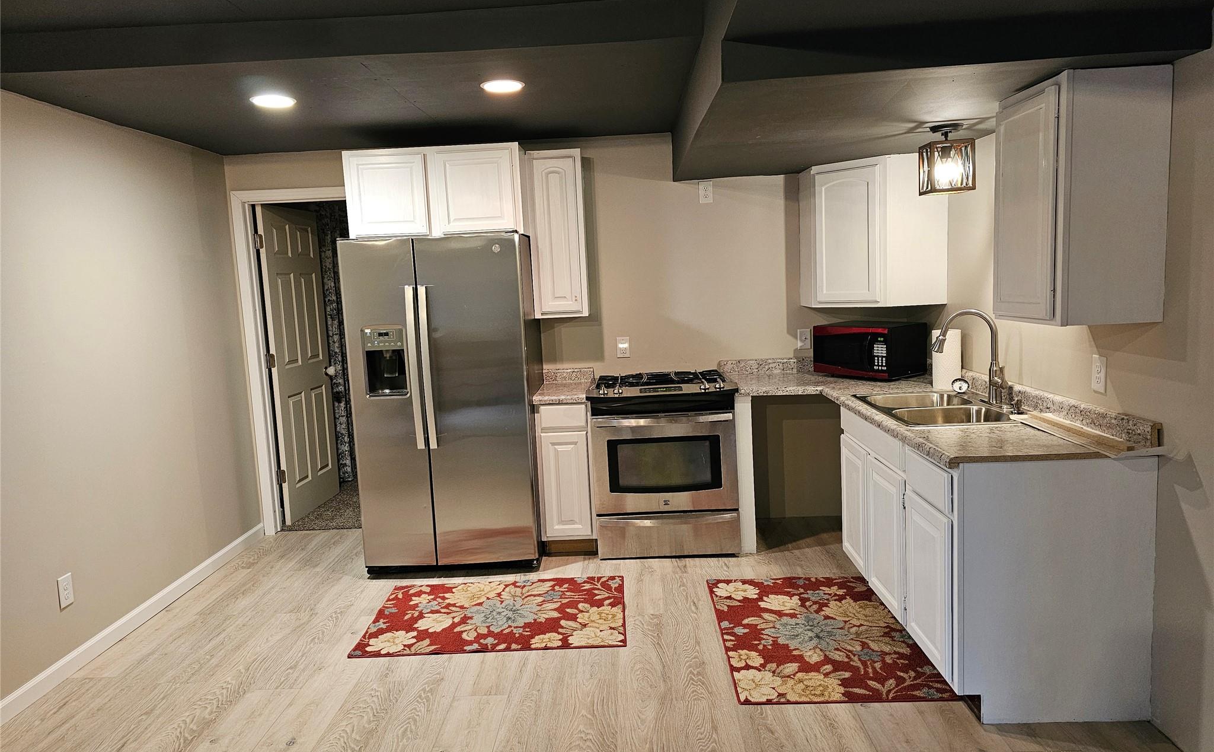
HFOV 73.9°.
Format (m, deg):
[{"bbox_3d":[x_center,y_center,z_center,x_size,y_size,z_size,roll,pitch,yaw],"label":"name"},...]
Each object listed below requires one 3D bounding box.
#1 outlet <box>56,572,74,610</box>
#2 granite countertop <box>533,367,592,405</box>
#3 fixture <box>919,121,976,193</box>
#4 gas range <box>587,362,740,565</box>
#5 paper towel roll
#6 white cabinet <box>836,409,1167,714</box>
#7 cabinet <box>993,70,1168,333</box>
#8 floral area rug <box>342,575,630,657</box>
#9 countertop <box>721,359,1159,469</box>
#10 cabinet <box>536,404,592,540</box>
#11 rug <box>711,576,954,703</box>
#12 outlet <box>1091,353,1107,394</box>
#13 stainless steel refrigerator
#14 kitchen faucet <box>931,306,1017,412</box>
[{"bbox_3d":[-2.210,0.880,3.302,0.009,0.118,0.076,-2,7,2],"label":"outlet"},{"bbox_3d":[-0.236,0.050,4.600,0.311,0.119,0.644,-3,7,2],"label":"granite countertop"},{"bbox_3d":[1.395,-0.888,3.314,0.170,0.268,0.170,-2,7,5],"label":"fixture"},{"bbox_3d":[0.319,0.484,4.582,0.767,0.945,0.700,-3,7,2],"label":"gas range"},{"bbox_3d":[1.659,-0.085,3.935,0.138,0.283,0.138,-3,7,2],"label":"paper towel roll"},{"bbox_3d":[1.449,0.621,3.269,0.642,0.876,1.363,-2,7,2],"label":"white cabinet"},{"bbox_3d":[1.537,-0.565,2.664,0.328,0.760,0.446,-2,7,2],"label":"cabinet"},{"bbox_3d":[-0.499,1.098,3.747,1.169,0.010,0.798,-3,7,2],"label":"floral area rug"},{"bbox_3d":[1.208,0.087,3.709,1.121,0.119,2.343,-3,7,2],"label":"countertop"},{"bbox_3d":[-0.208,0.521,4.639,0.303,0.853,0.627,-2,7,2],"label":"cabinet"},{"bbox_3d":[0.879,1.070,3.414,0.793,0.010,1.180,-3,7,2],"label":"rug"},{"bbox_3d":[1.727,-0.006,2.833,0.009,0.118,0.076,-2,7,2],"label":"outlet"},{"bbox_3d":[-0.849,0.134,4.495,0.910,1.775,0.800,-3,7,2],"label":"stainless steel refrigerator"},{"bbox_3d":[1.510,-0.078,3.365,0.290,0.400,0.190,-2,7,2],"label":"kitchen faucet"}]

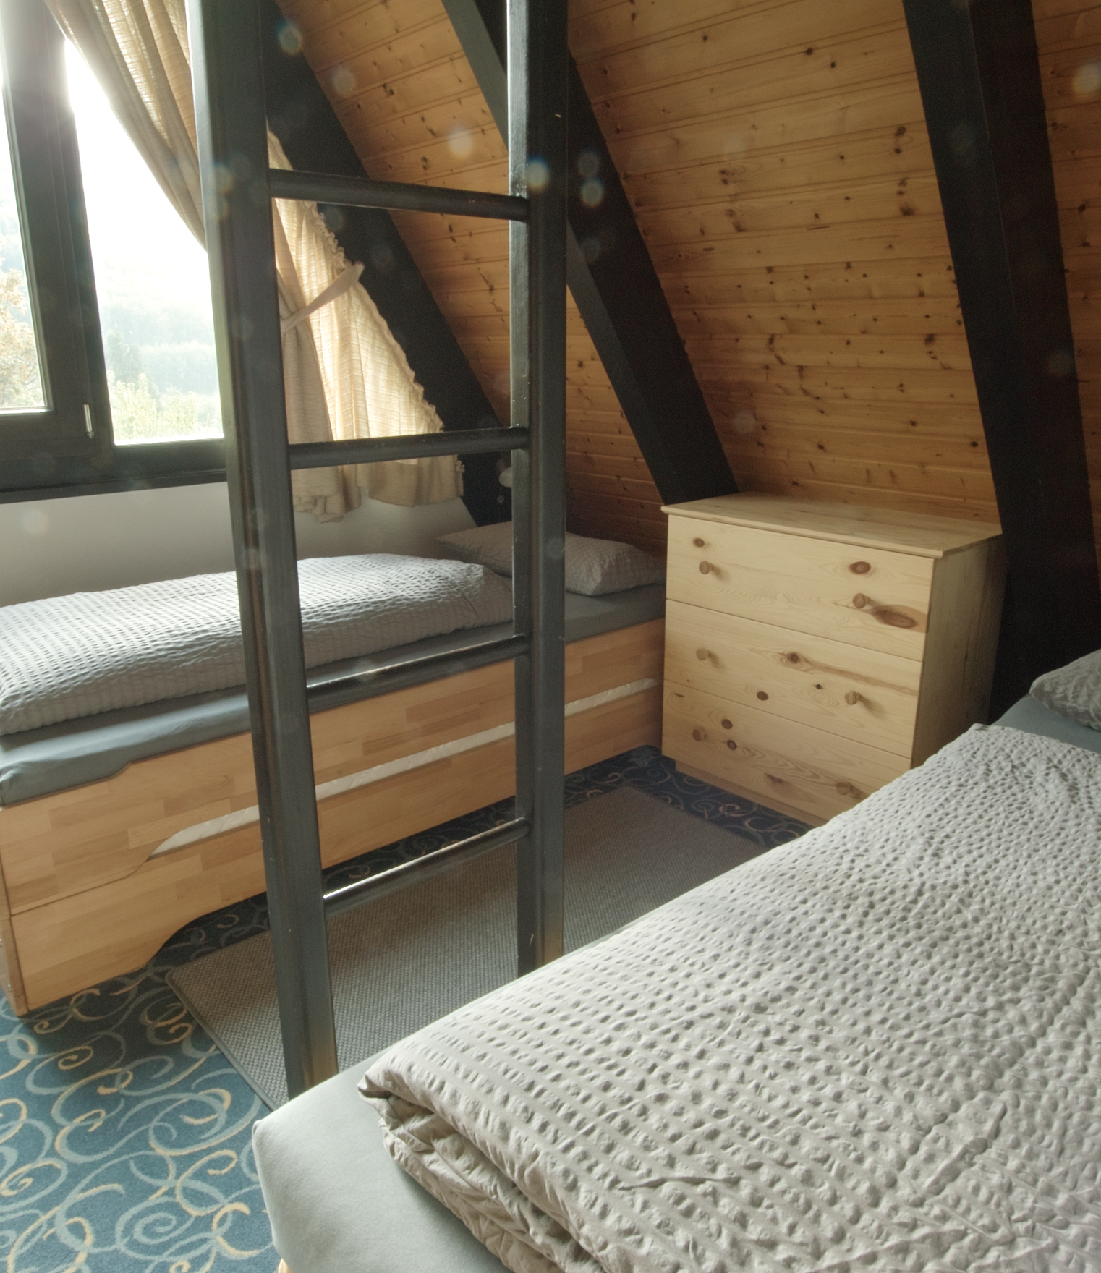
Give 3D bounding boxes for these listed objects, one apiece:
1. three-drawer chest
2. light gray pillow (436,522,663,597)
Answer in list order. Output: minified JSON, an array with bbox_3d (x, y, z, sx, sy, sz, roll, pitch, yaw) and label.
[{"bbox_3d":[0.734,0.065,2.469,0.446,0.789,0.793,-14,22,-40],"label":"three-drawer chest"},{"bbox_3d":[0.009,-0.287,3.099,0.455,0.130,0.795,-15,22,-41],"label":"light gray pillow"}]

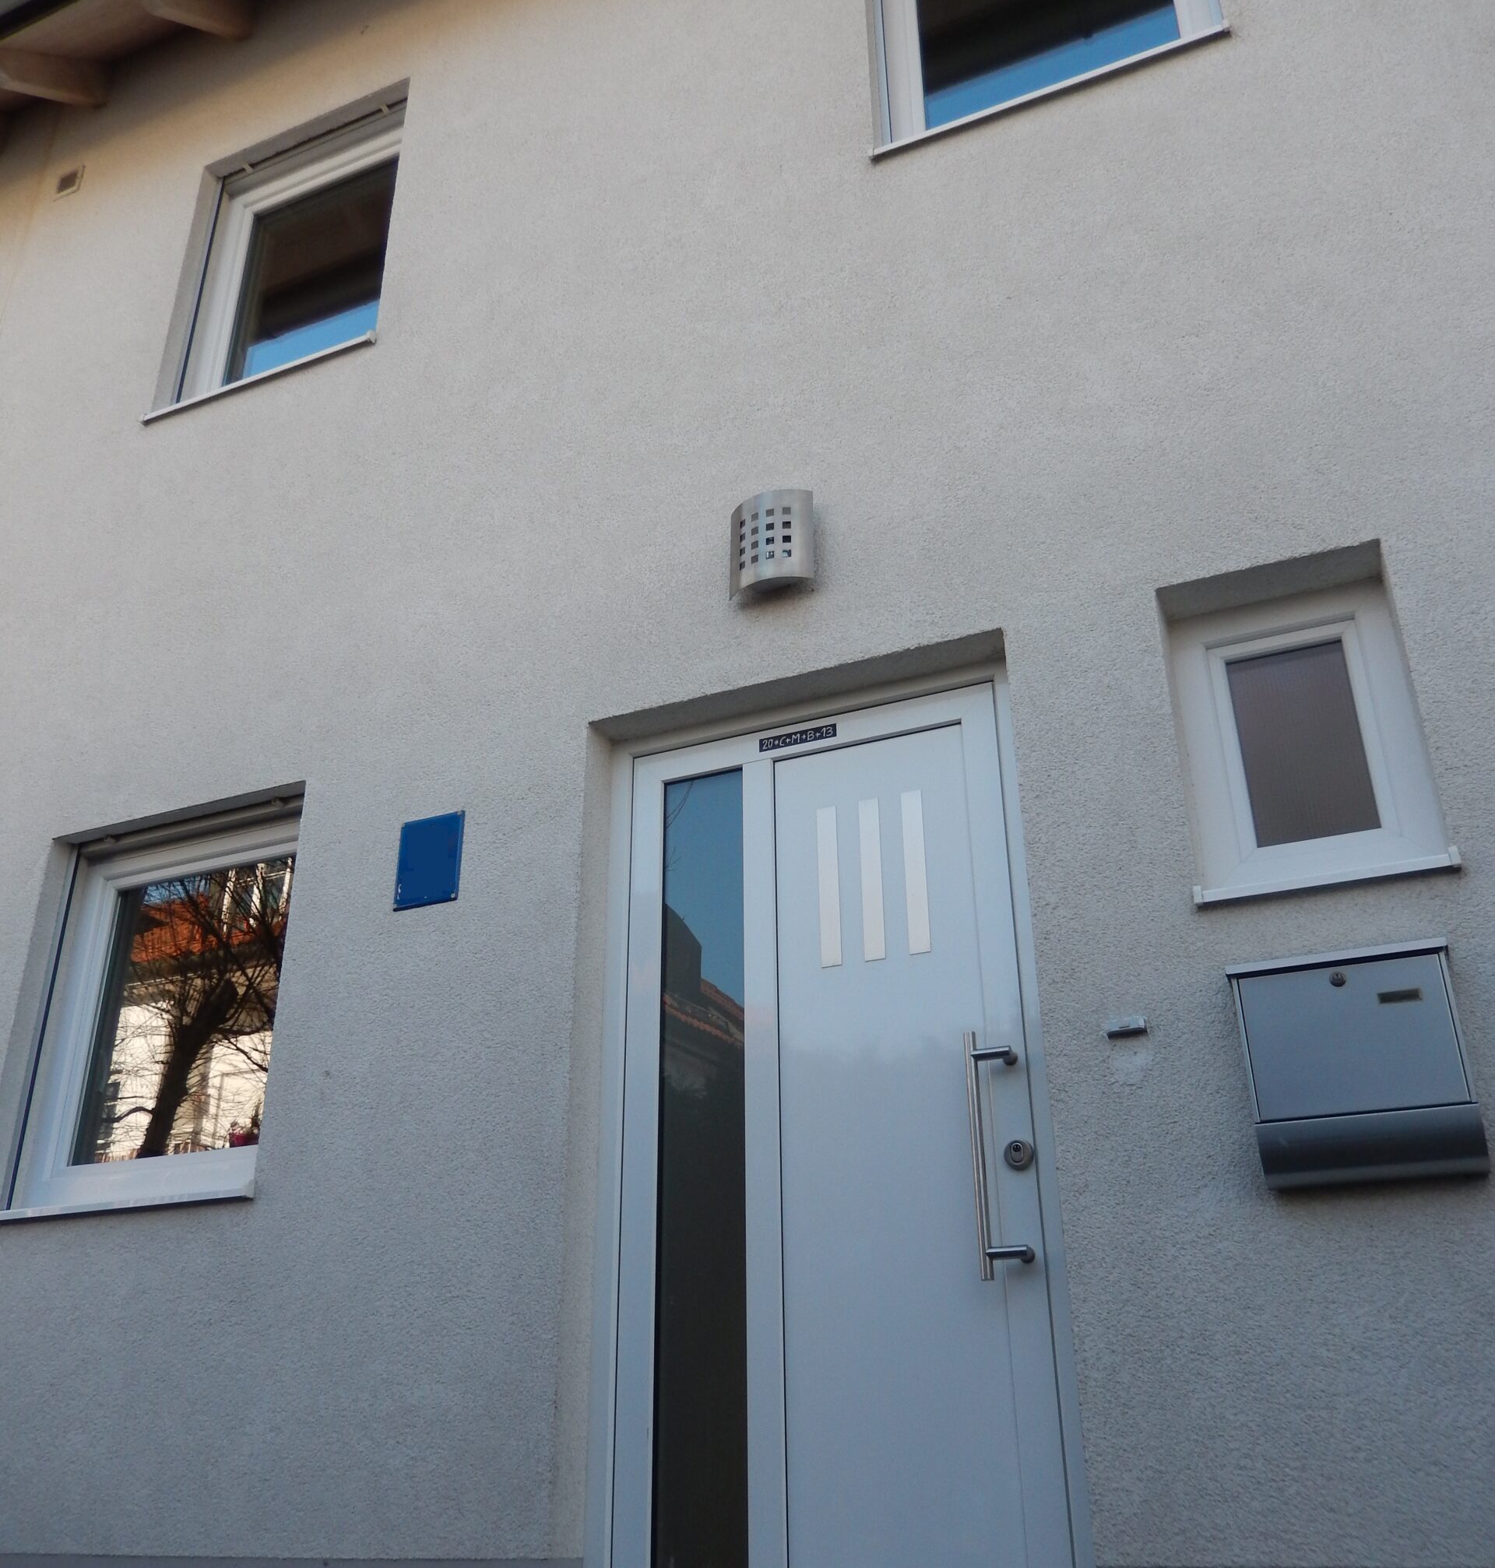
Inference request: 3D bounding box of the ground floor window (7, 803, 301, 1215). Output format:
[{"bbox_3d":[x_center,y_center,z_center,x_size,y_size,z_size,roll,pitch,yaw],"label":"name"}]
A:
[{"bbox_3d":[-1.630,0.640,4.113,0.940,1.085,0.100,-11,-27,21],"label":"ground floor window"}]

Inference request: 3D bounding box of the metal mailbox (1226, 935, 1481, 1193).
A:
[{"bbox_3d":[1.101,0.516,2.606,0.382,0.396,0.123,-11,-27,21],"label":"metal mailbox"}]

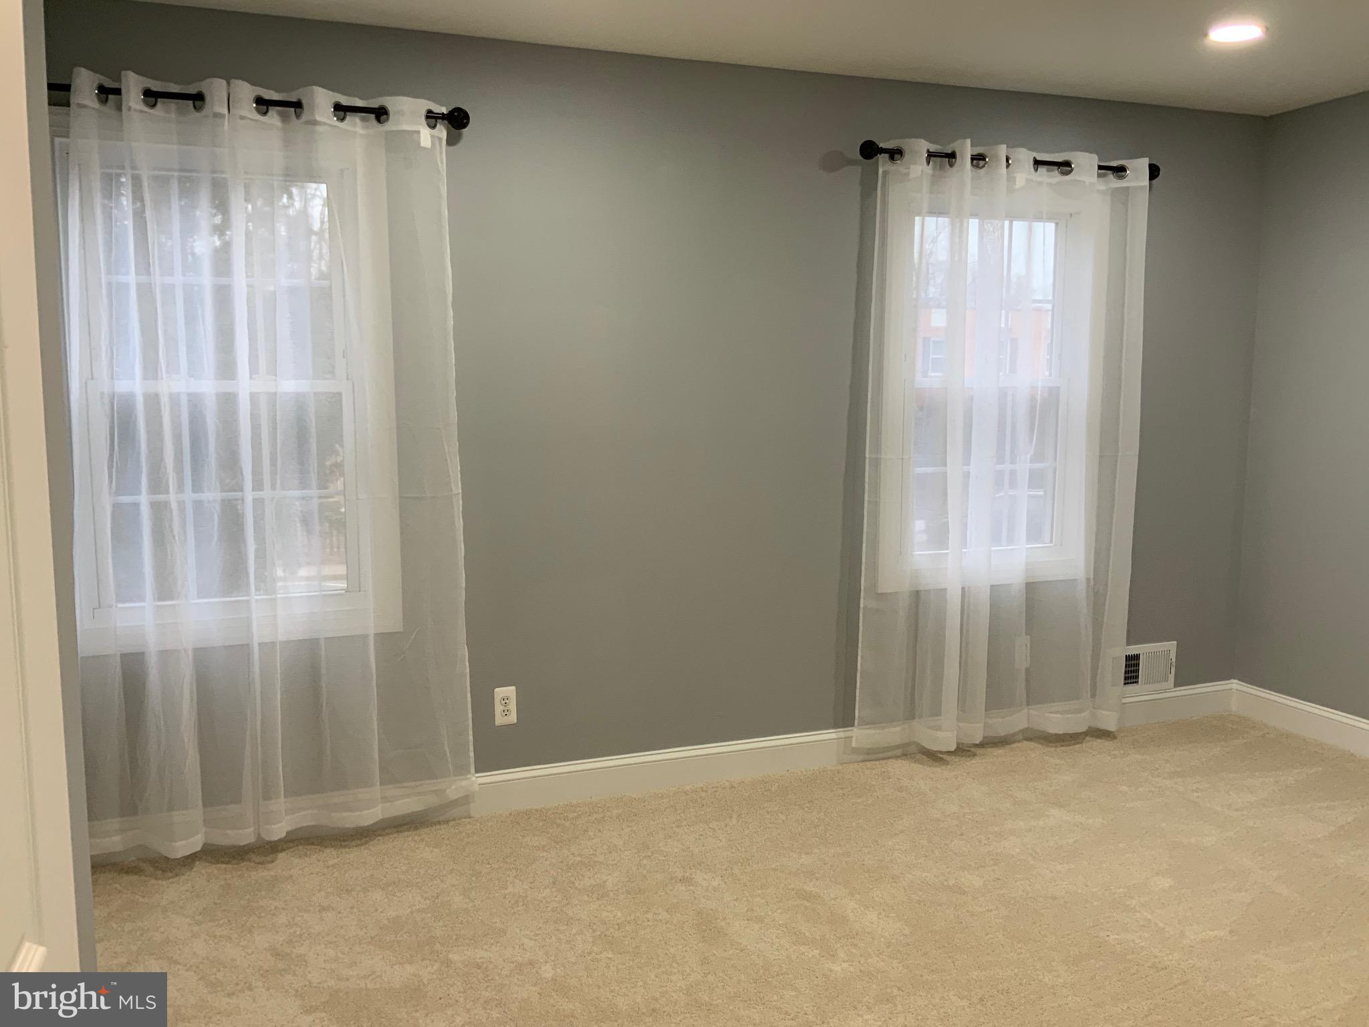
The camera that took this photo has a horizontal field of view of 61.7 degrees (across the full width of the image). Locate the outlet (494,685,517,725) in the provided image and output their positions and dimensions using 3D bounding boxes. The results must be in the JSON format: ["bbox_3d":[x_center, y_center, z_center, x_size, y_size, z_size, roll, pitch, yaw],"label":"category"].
[{"bbox_3d":[-0.571,0.617,3.669,0.072,0.122,0.008,-3,8,-21],"label":"outlet"}]

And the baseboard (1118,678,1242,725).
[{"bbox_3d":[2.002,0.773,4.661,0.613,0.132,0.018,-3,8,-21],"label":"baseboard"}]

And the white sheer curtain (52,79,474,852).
[{"bbox_3d":[-1.162,-0.111,3.260,1.083,2.148,0.120,-3,8,-21],"label":"white sheer curtain"}]

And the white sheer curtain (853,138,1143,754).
[{"bbox_3d":[1.148,-0.220,4.125,1.176,2.136,0.120,-3,8,-21],"label":"white sheer curtain"}]

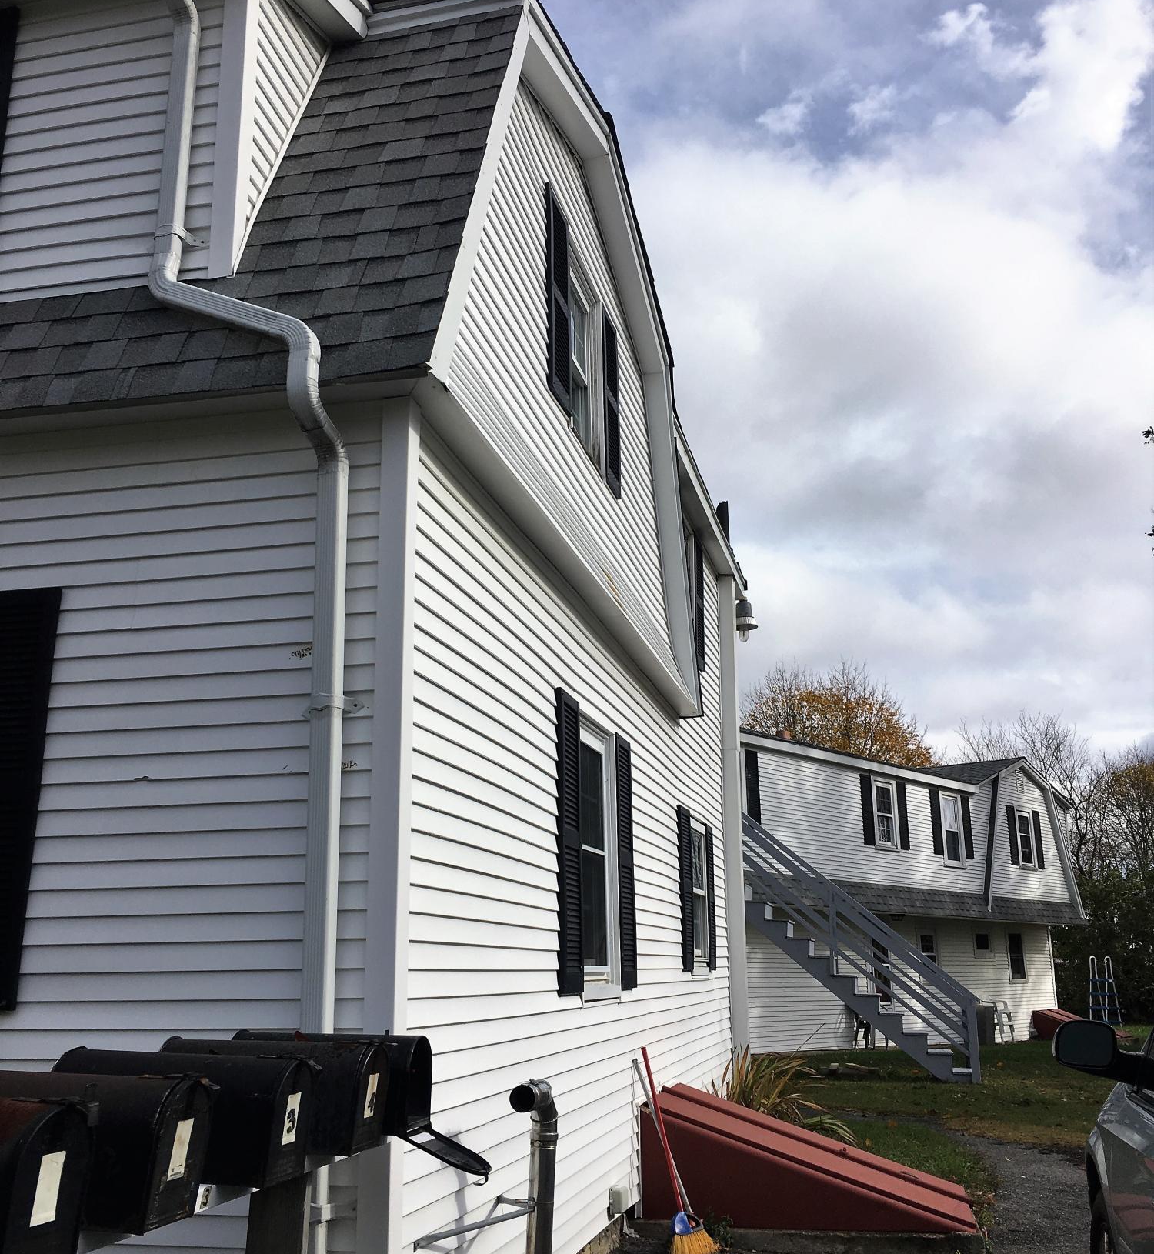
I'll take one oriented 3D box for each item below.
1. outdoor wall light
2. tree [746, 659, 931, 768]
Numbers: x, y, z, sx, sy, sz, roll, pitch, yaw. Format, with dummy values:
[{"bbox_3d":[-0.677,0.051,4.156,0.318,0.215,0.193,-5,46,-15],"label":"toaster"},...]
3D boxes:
[{"bbox_3d":[1.935,-0.068,14.928,0.360,0.530,0.330,-4,-15,12],"label":"outdoor wall light"},{"bbox_3d":[9.111,6.876,43.753,8.000,12.200,8.000,-4,-15,12],"label":"tree"}]

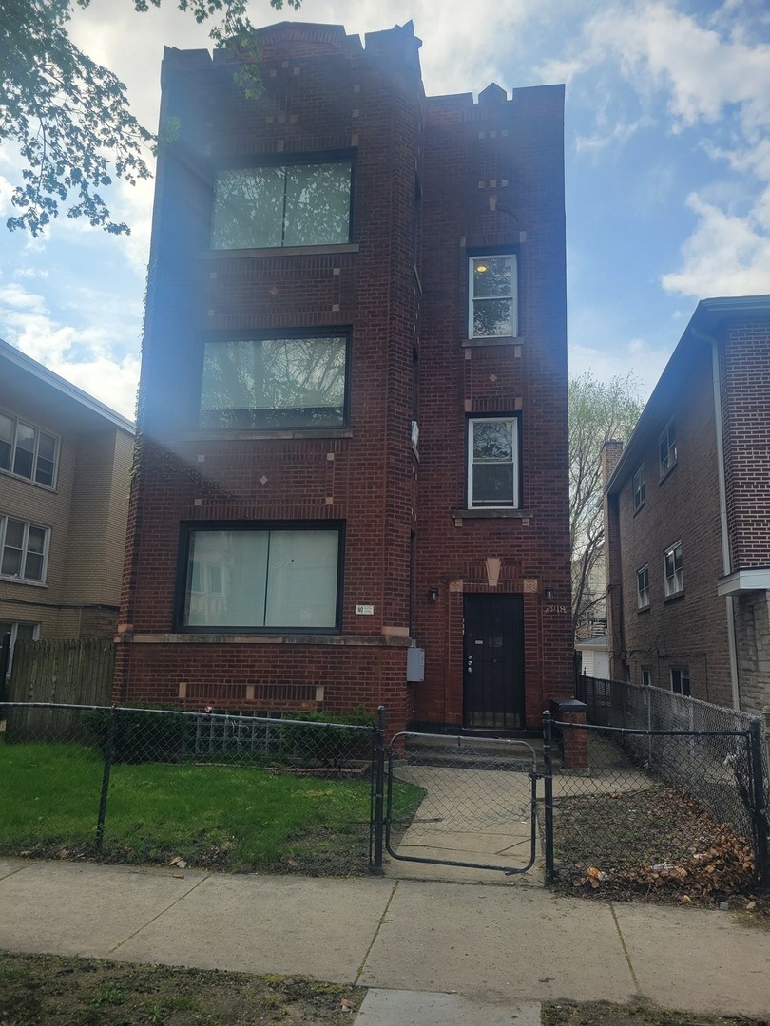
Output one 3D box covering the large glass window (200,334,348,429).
[{"bbox_3d":[-1.697,-1.975,11.670,2.321,1.505,0.120,0,-11,8],"label":"large glass window"}]

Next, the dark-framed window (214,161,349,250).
[{"bbox_3d":[-1.653,-4.920,12.229,2.290,1.567,0.120,0,-11,8],"label":"dark-framed window"}]

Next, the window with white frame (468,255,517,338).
[{"bbox_3d":[1.809,-3.645,12.966,0.806,1.488,0.120,0,-11,8],"label":"window with white frame"}]

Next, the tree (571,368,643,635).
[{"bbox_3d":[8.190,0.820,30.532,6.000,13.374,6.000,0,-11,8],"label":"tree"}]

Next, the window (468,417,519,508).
[{"bbox_3d":[1.743,-0.802,12.429,0.796,1.517,0.120,0,-11,8],"label":"window"}]

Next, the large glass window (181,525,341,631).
[{"bbox_3d":[-1.822,0.935,11.129,2.427,1.549,0.120,0,-11,8],"label":"large glass window"}]

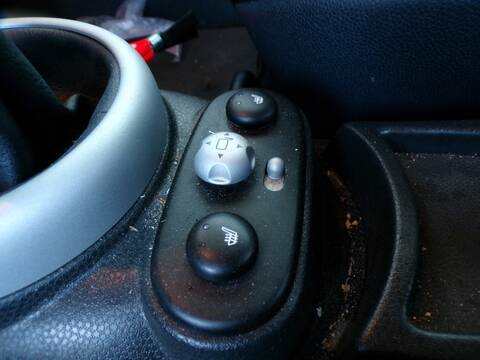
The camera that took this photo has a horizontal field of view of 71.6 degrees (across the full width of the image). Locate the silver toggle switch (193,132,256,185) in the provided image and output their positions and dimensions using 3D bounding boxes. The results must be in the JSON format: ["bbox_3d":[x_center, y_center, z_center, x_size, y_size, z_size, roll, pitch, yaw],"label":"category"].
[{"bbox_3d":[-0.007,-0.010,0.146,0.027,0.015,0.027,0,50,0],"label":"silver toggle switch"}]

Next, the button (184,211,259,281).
[{"bbox_3d":[-0.006,0.024,0.124,0.027,0.008,0.027,0,50,0],"label":"button"}]

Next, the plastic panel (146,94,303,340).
[{"bbox_3d":[0.000,-0.001,0.152,0.057,0.012,0.136,6,50,5],"label":"plastic panel"}]

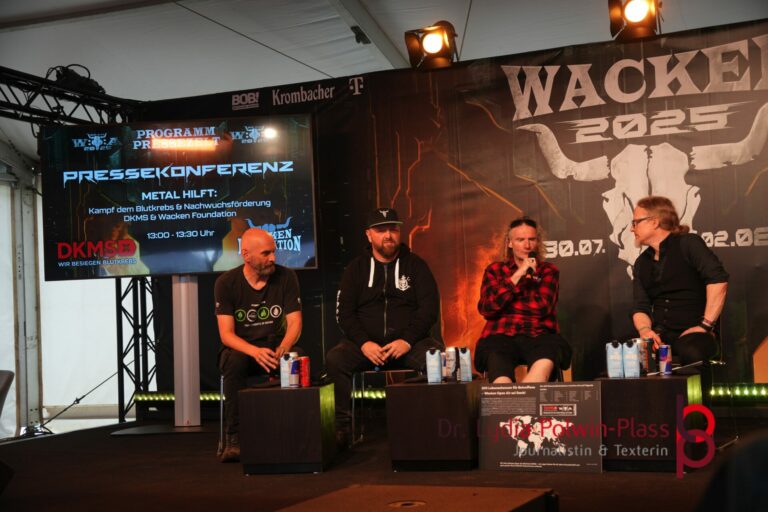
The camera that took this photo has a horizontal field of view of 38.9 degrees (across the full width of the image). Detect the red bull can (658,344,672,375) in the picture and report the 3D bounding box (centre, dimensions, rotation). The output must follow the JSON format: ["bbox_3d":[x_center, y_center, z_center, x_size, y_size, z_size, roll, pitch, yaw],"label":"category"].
[{"bbox_3d":[1.257,0.464,4.850,0.053,0.135,0.053,-3,-4,6],"label":"red bull can"}]

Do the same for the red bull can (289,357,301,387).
[{"bbox_3d":[-0.419,0.552,5.120,0.053,0.135,0.053,-3,-4,0],"label":"red bull can"}]

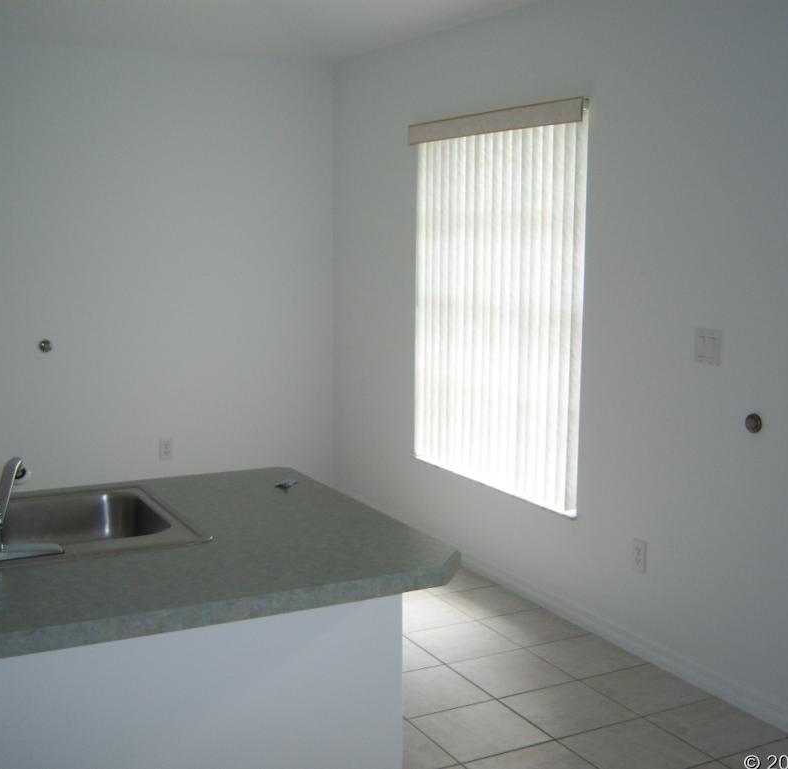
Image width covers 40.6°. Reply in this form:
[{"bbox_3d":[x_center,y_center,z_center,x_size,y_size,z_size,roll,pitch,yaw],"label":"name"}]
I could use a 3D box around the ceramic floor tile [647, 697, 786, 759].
[{"bbox_3d":[0.986,1.050,3.256,0.318,0.010,0.328,-4,8,-27],"label":"ceramic floor tile"}]

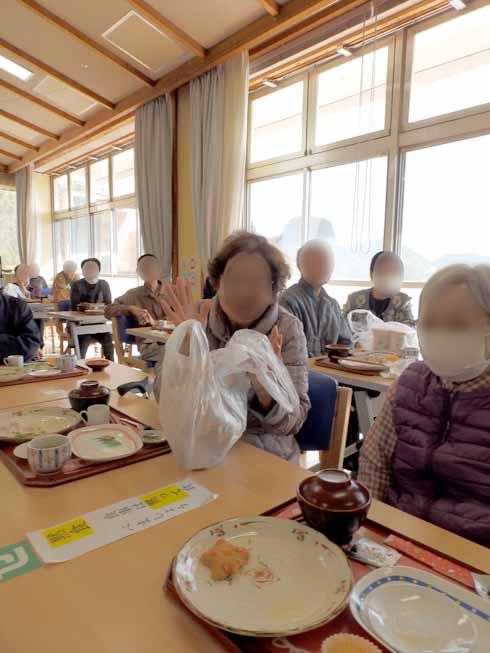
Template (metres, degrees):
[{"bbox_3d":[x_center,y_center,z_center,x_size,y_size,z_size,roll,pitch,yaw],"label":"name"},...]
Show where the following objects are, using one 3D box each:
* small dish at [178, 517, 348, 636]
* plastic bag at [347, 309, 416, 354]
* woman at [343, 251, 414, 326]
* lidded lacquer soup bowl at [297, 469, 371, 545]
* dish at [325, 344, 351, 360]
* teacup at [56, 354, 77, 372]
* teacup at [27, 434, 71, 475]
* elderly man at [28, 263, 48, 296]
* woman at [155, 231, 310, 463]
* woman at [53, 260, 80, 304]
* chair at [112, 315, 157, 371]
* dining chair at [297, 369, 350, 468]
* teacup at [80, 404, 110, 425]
[{"bbox_3d":[0.023,0.333,0.564,0.235,0.027,0.235,1,7,0],"label":"small dish"},{"bbox_3d":[0.691,0.041,2.075,0.250,0.250,0.300,-5,9,-44],"label":"plastic bag"},{"bbox_3d":[0.683,0.219,2.251,0.460,1.250,0.740,6,8,35],"label":"woman"},{"bbox_3d":[0.133,0.270,0.627,0.110,0.095,0.110,1,7,0],"label":"lidded lacquer soup bowl"},{"bbox_3d":[0.432,0.124,1.940,0.116,0.068,0.116,1,7,0],"label":"dish"},{"bbox_3d":[-0.725,0.145,1.691,0.078,0.057,0.078,-5,9,-44],"label":"teacup"},{"bbox_3d":[-0.414,0.274,0.882,0.085,0.059,0.085,-2,7,-24],"label":"teacup"},{"bbox_3d":[-2.946,-0.252,6.018,0.500,1.220,0.720,-3,8,-30],"label":"elderly man"},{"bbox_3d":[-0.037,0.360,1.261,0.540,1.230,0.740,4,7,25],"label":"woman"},{"bbox_3d":[-2.273,-0.208,5.427,0.470,1.230,0.760,-5,9,-41],"label":"woman"},{"bbox_3d":[-0.686,0.316,3.331,0.460,0.800,0.530,-5,9,-43],"label":"chair"},{"bbox_3d":[-0.033,0.547,1.315,0.530,0.790,0.470,-5,9,-44],"label":"dining chair"},{"bbox_3d":[-0.415,0.249,1.153,0.083,0.052,0.062,-1,7,-19],"label":"teacup"}]

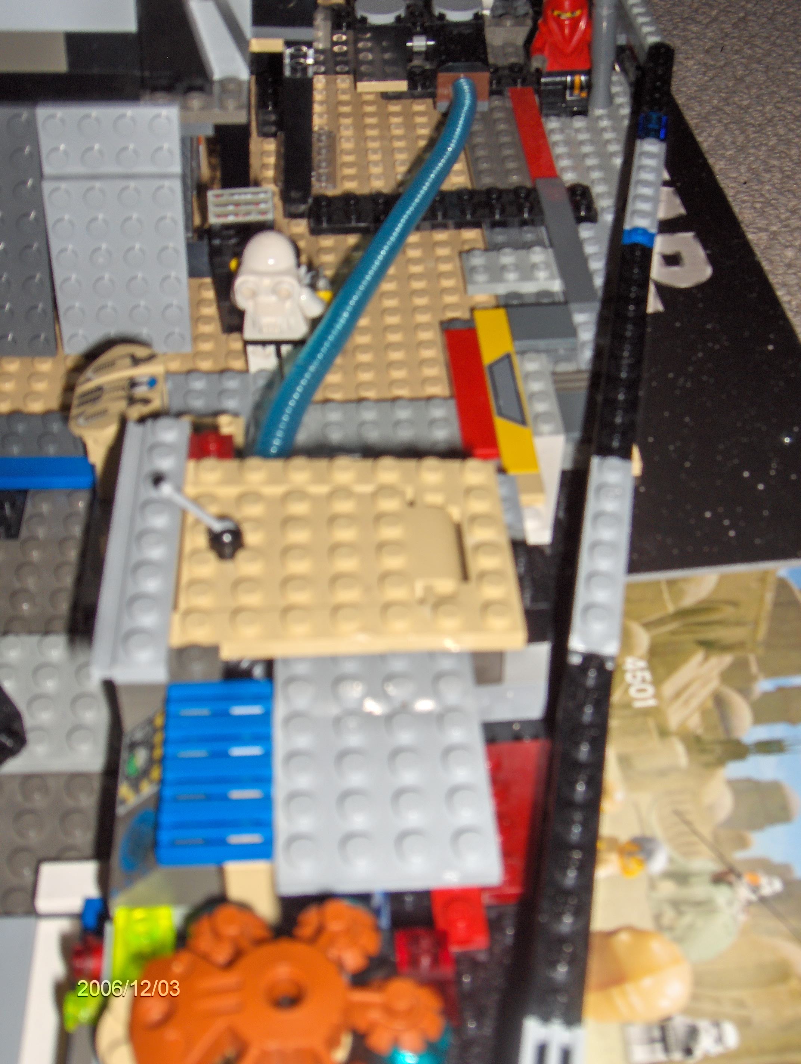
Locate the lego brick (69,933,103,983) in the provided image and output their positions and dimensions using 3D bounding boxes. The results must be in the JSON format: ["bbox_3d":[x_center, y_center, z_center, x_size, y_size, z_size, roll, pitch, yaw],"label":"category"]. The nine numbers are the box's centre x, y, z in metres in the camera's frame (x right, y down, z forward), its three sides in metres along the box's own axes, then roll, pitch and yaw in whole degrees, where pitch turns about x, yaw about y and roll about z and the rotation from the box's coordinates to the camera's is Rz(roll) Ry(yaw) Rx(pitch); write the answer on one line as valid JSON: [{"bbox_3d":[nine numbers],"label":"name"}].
[{"bbox_3d":[-0.047,0.065,0.205,0.006,0.007,0.007,-3,43,-3],"label":"lego brick"}]

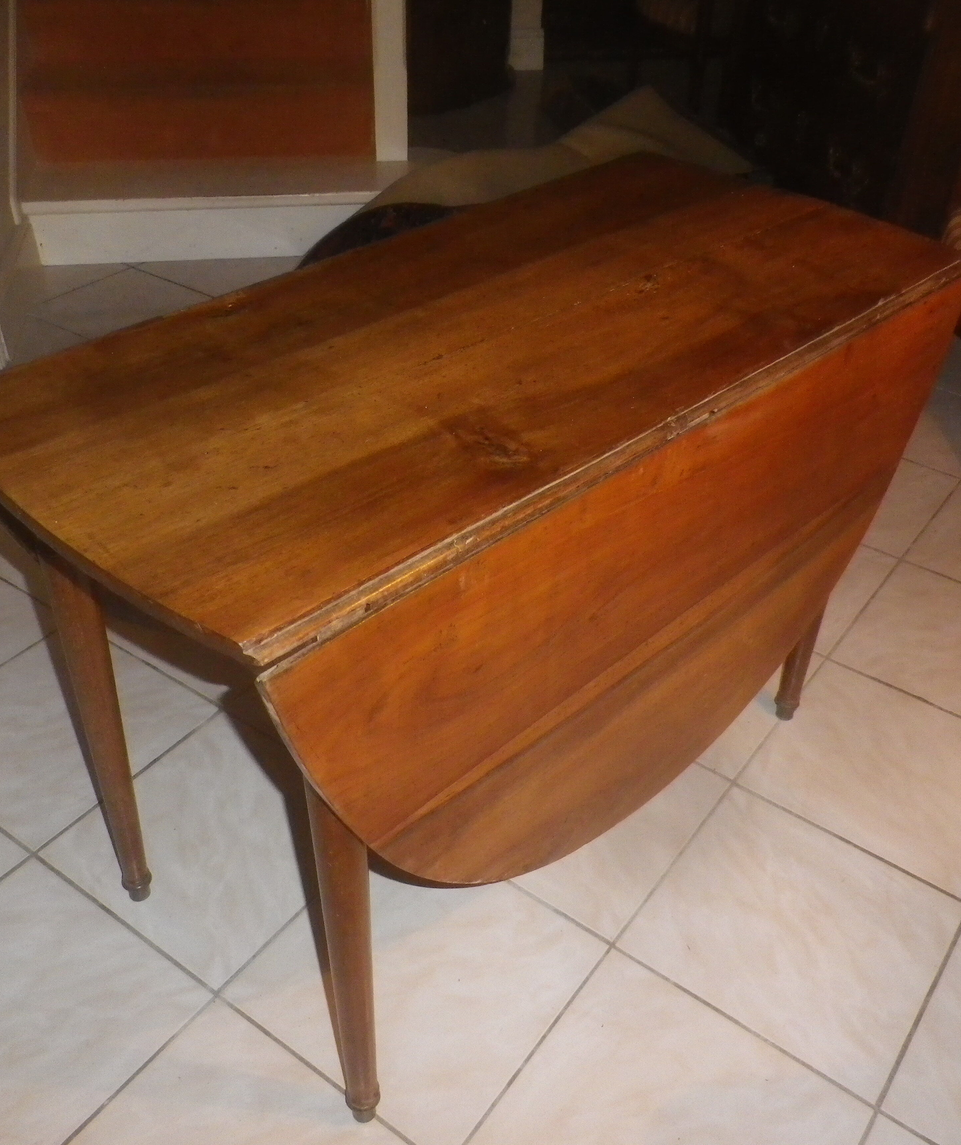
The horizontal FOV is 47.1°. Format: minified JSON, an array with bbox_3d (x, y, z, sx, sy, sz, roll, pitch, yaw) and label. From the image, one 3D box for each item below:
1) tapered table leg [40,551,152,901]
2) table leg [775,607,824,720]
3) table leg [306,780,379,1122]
[{"bbox_3d":[-0.431,0.172,1.252,0.053,0.632,0.053,31,46,33],"label":"tapered table leg"},{"bbox_3d":[0.485,-0.024,1.538,0.053,0.632,0.053,31,46,33],"label":"table leg"},{"bbox_3d":[-0.121,0.351,1.028,0.053,0.632,0.053,31,46,33],"label":"table leg"}]

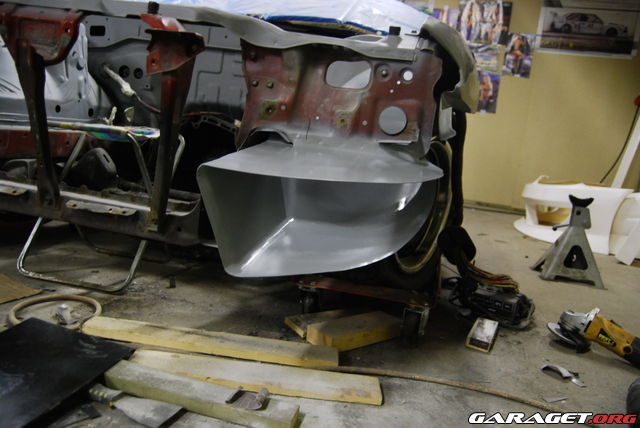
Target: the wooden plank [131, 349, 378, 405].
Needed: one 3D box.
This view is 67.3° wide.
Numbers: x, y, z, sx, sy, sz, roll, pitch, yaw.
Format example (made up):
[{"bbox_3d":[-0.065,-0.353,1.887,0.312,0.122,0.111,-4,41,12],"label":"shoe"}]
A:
[{"bbox_3d":[-0.117,0.284,0.843,0.450,0.018,0.068,6,8,2],"label":"wooden plank"}]

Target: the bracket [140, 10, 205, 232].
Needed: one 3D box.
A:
[{"bbox_3d":[-0.341,-0.216,1.139,0.130,0.500,0.095,8,8,15],"label":"bracket"}]

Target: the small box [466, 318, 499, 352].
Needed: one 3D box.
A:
[{"bbox_3d":[0.393,0.288,1.155,0.052,0.019,0.165,9,9,25],"label":"small box"}]

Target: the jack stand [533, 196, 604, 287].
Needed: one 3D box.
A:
[{"bbox_3d":[0.973,0.097,1.846,0.215,0.310,0.185,8,9,19],"label":"jack stand"}]

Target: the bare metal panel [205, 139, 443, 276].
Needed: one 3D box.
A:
[{"bbox_3d":[0.005,-0.019,0.941,0.438,0.240,0.272,8,8,15],"label":"bare metal panel"}]

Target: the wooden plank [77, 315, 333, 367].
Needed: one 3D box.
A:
[{"bbox_3d":[-0.219,0.257,0.971,0.520,0.016,0.062,6,8,4],"label":"wooden plank"}]

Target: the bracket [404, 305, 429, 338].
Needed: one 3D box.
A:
[{"bbox_3d":[0.221,0.242,1.090,0.055,0.070,0.055,8,8,15],"label":"bracket"}]

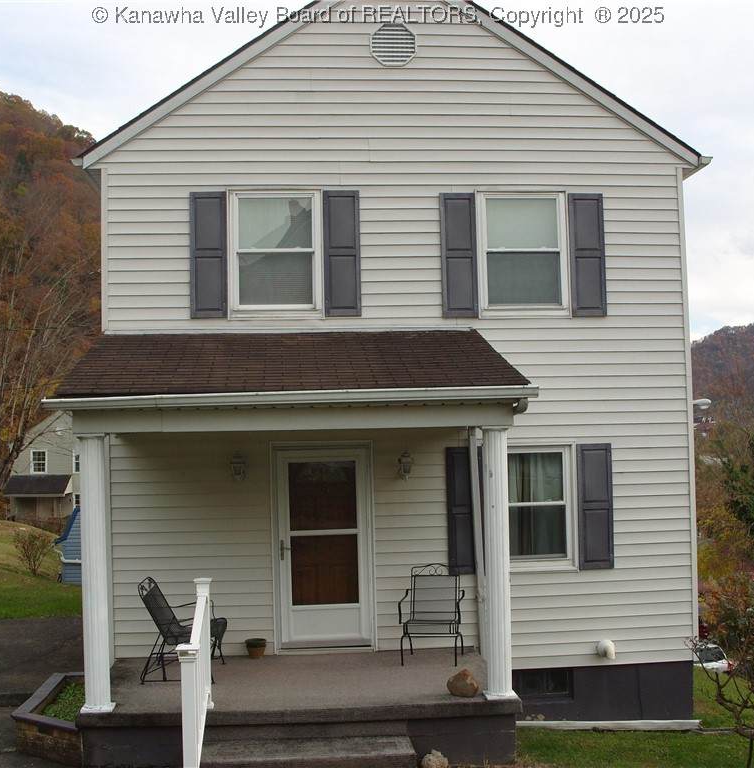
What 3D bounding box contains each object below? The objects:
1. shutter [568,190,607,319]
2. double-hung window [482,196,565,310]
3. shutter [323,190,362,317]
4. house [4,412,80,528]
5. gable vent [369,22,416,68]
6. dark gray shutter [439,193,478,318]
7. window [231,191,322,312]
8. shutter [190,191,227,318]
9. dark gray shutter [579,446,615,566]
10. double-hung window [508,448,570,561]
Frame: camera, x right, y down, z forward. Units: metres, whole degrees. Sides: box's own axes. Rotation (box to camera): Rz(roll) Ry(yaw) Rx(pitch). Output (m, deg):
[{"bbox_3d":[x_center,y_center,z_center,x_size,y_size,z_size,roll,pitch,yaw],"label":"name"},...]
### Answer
[{"bbox_3d":[2.213,-1.355,10.851,0.380,1.315,0.045,-1,-3,-4],"label":"shutter"},{"bbox_3d":[1.529,-1.369,10.823,0.950,1.300,0.100,-1,-3,-4],"label":"double-hung window"},{"bbox_3d":[-0.362,-1.344,10.651,0.380,1.315,0.045,-1,-3,-4],"label":"shutter"},{"bbox_3d":[-18.357,5.084,62.489,6.400,7.200,9.000,-1,-3,-4],"label":"house"},{"bbox_3d":[0.172,-3.548,10.814,0.490,0.500,0.050,-1,-3,-4],"label":"gable vent"},{"bbox_3d":[0.860,-1.333,10.745,0.380,1.315,0.045,-1,-3,-4],"label":"dark gray shutter"},{"bbox_3d":[-1.034,-1.349,10.625,0.950,1.300,0.100,-1,-3,-4],"label":"window"},{"bbox_3d":[-1.714,-1.315,10.546,0.380,1.315,0.045,-1,-3,-4],"label":"shutter"},{"bbox_3d":[2.269,1.275,10.718,0.380,1.310,0.045,-1,-3,-4],"label":"dark gray shutter"},{"bbox_3d":[1.580,1.260,10.690,0.950,1.270,0.100,-1,-3,-4],"label":"double-hung window"}]

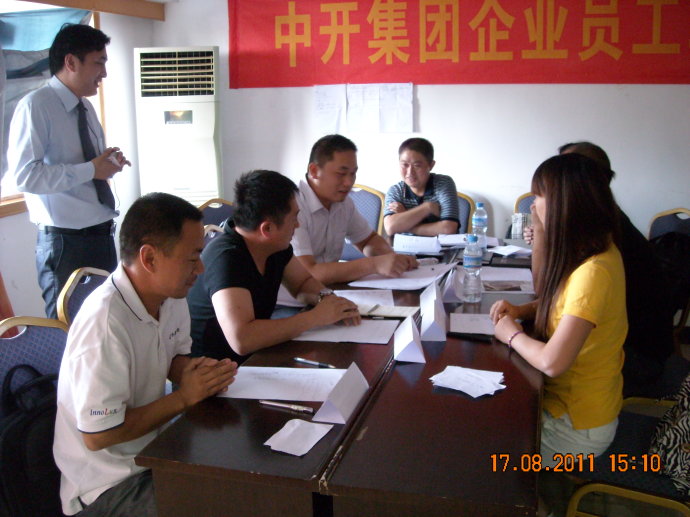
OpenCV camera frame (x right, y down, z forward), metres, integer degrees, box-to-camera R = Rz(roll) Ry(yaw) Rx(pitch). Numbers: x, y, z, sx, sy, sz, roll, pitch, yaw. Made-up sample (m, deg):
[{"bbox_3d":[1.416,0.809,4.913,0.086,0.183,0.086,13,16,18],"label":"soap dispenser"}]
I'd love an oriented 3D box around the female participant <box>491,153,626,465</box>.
[{"bbox_3d":[0.553,0.312,2.217,0.620,1.288,0.460,3,13,14],"label":"female participant"}]

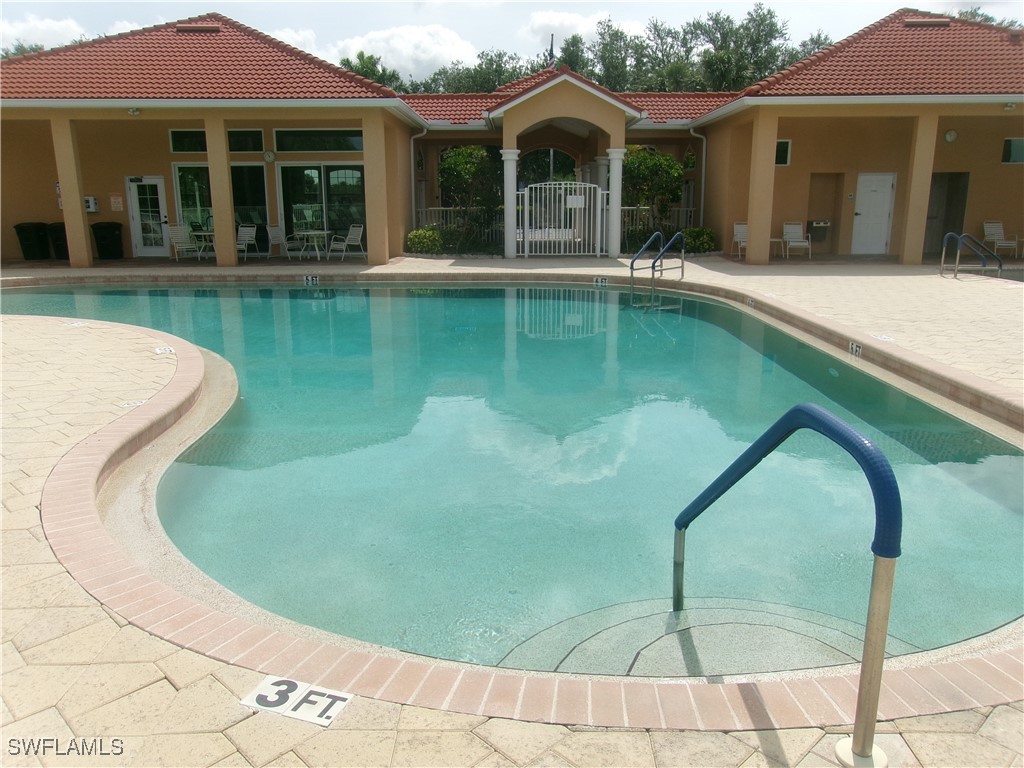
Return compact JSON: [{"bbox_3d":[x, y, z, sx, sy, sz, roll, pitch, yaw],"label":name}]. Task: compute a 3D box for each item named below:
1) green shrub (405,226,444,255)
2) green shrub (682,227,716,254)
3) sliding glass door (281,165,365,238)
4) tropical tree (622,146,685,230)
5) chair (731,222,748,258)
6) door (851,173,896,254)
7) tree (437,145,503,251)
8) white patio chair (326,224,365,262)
[{"bbox_3d":[-2.315,-3.916,21.571,1.020,0.770,0.950,0,13,0],"label":"green shrub"},{"bbox_3d":[4.935,-3.873,21.331,0.920,0.740,0.900,0,13,0],"label":"green shrub"},{"bbox_3d":[-5.087,-4.664,21.496,2.350,2.400,0.140,-1,13,-3],"label":"sliding glass door"},{"bbox_3d":[3.979,-5.271,22.495,1.750,2.550,1.600,0,13,0],"label":"tropical tree"},{"bbox_3d":[5.787,-3.516,19.495,0.600,0.870,0.680,0,13,0],"label":"chair"},{"bbox_3d":[9.313,-4.418,20.644,1.000,2.080,0.080,0,13,0],"label":"door"},{"bbox_3d":[-1.183,-5.183,22.510,1.850,2.920,1.700,0,13,0],"label":"tree"},{"bbox_3d":[-4.189,-3.579,20.157,0.660,0.880,0.600,-12,17,-41],"label":"white patio chair"}]

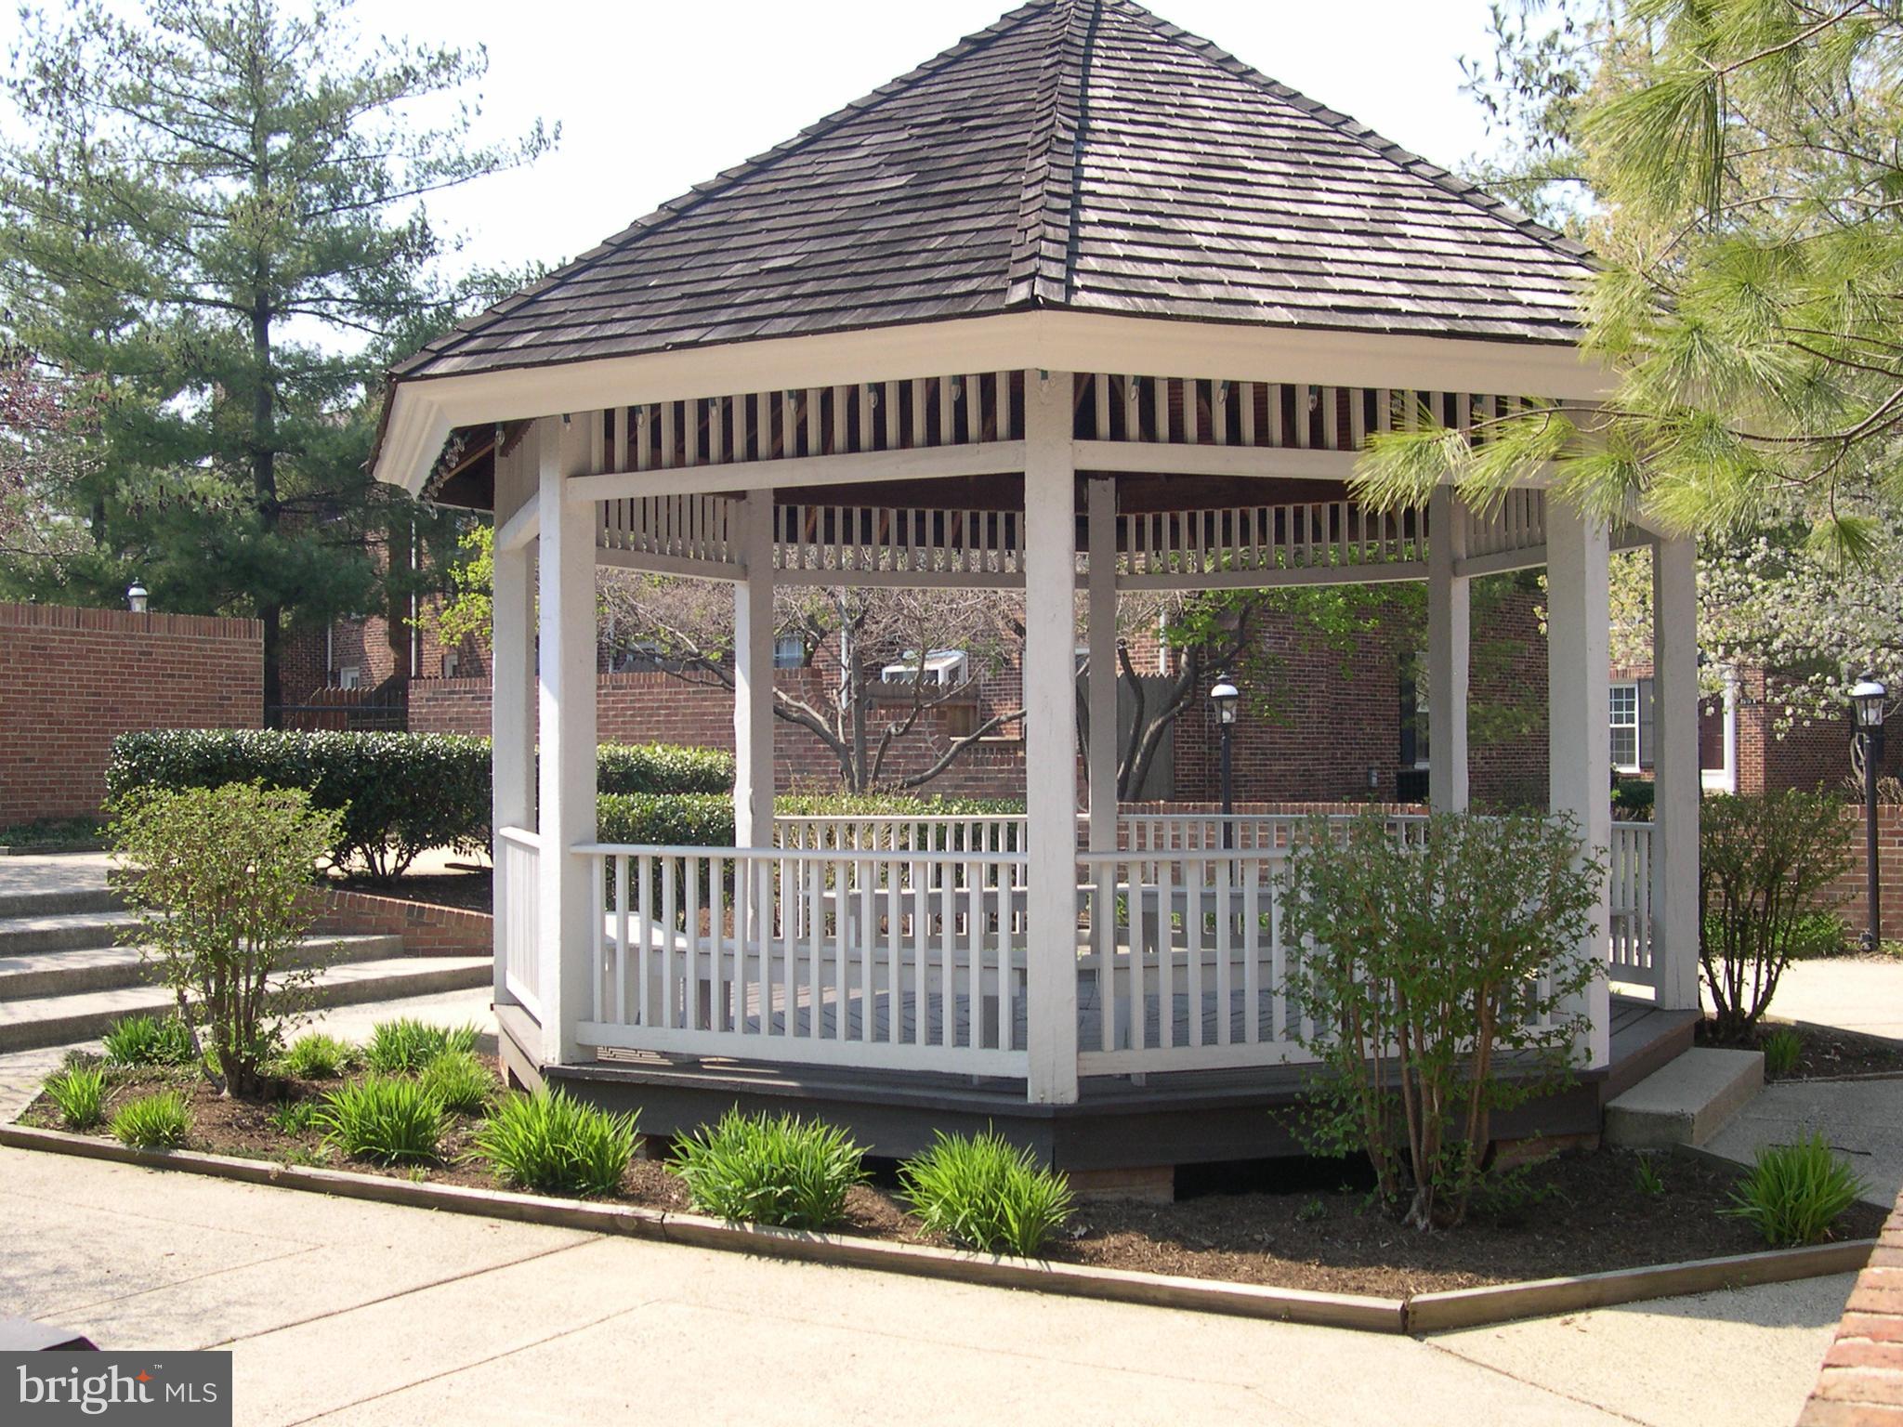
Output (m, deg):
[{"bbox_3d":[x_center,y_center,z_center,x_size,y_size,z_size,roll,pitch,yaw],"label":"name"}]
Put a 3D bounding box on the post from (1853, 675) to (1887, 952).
[{"bbox_3d":[6.691,0.725,15.200,0.250,2.020,0.250,0,-1,0],"label":"post"}]

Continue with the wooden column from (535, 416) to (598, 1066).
[{"bbox_3d":[-1.548,0.053,8.451,0.166,2.680,0.166,1,-2,-39],"label":"wooden column"}]

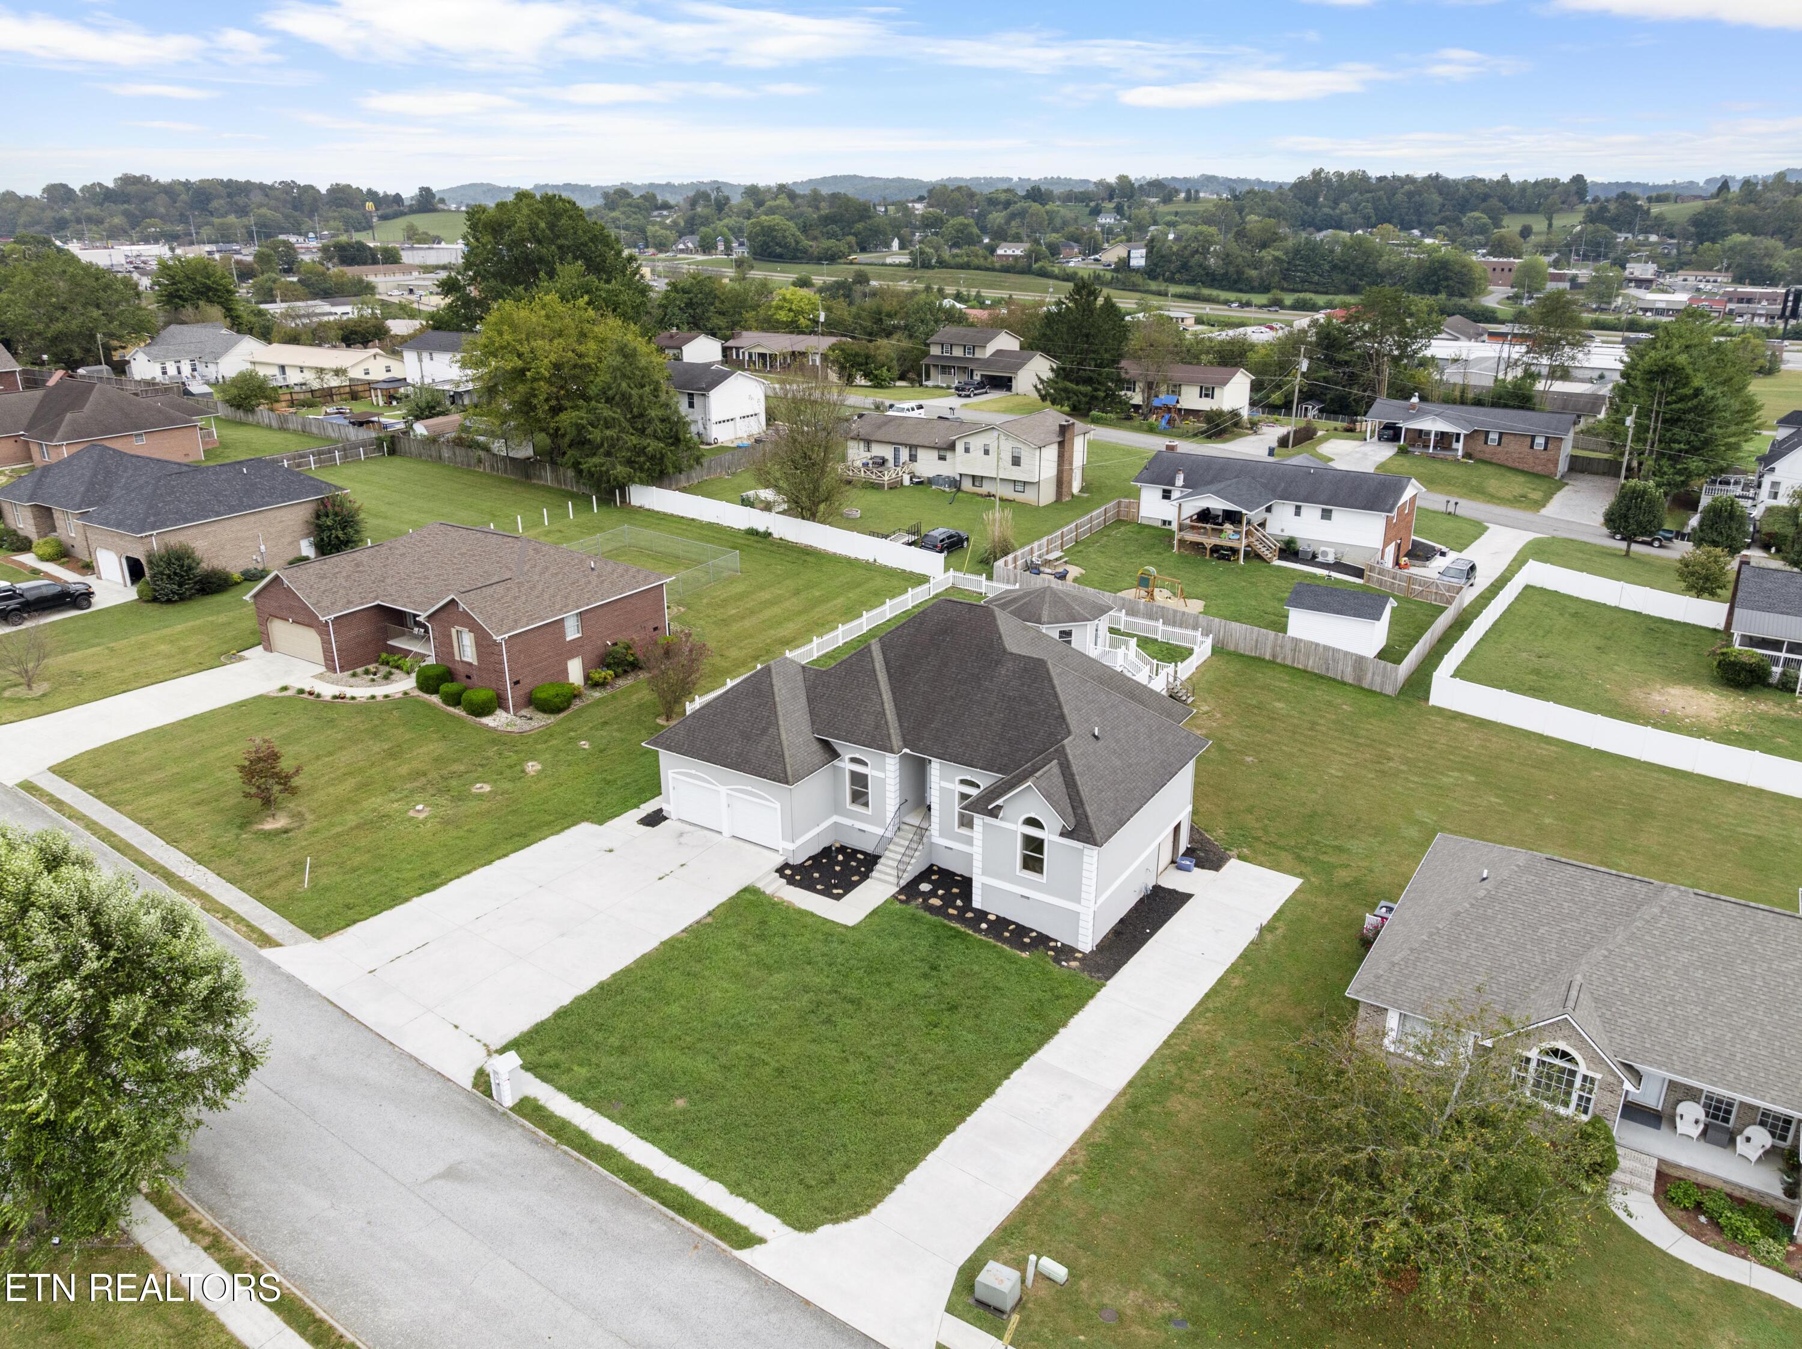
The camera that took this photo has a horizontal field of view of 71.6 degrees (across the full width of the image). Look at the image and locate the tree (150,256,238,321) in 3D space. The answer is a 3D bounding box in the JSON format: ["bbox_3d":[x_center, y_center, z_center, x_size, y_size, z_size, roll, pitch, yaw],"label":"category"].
[{"bbox_3d":[-108.484,-56.324,192.394,11.801,15.227,11.801,-11,22,-27],"label":"tree"}]

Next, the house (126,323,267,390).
[{"bbox_3d":[-95.819,-44.638,172.733,15.400,7.400,16.700,12,23,31],"label":"house"}]

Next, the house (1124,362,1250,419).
[{"bbox_3d":[33.927,-34.650,153.466,15.800,6.390,9.800,13,24,33],"label":"house"}]

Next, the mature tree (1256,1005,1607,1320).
[{"bbox_3d":[13.191,11.749,30.908,8.400,7.700,8.400,-1,20,0],"label":"mature tree"}]

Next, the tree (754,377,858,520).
[{"bbox_3d":[-8.185,-19.347,107.237,8.527,12.436,8.527,-2,20,-4],"label":"tree"}]

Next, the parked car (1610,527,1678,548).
[{"bbox_3d":[61.089,-11.569,102.380,1.780,1.680,4.850,-15,25,-35],"label":"parked car"}]

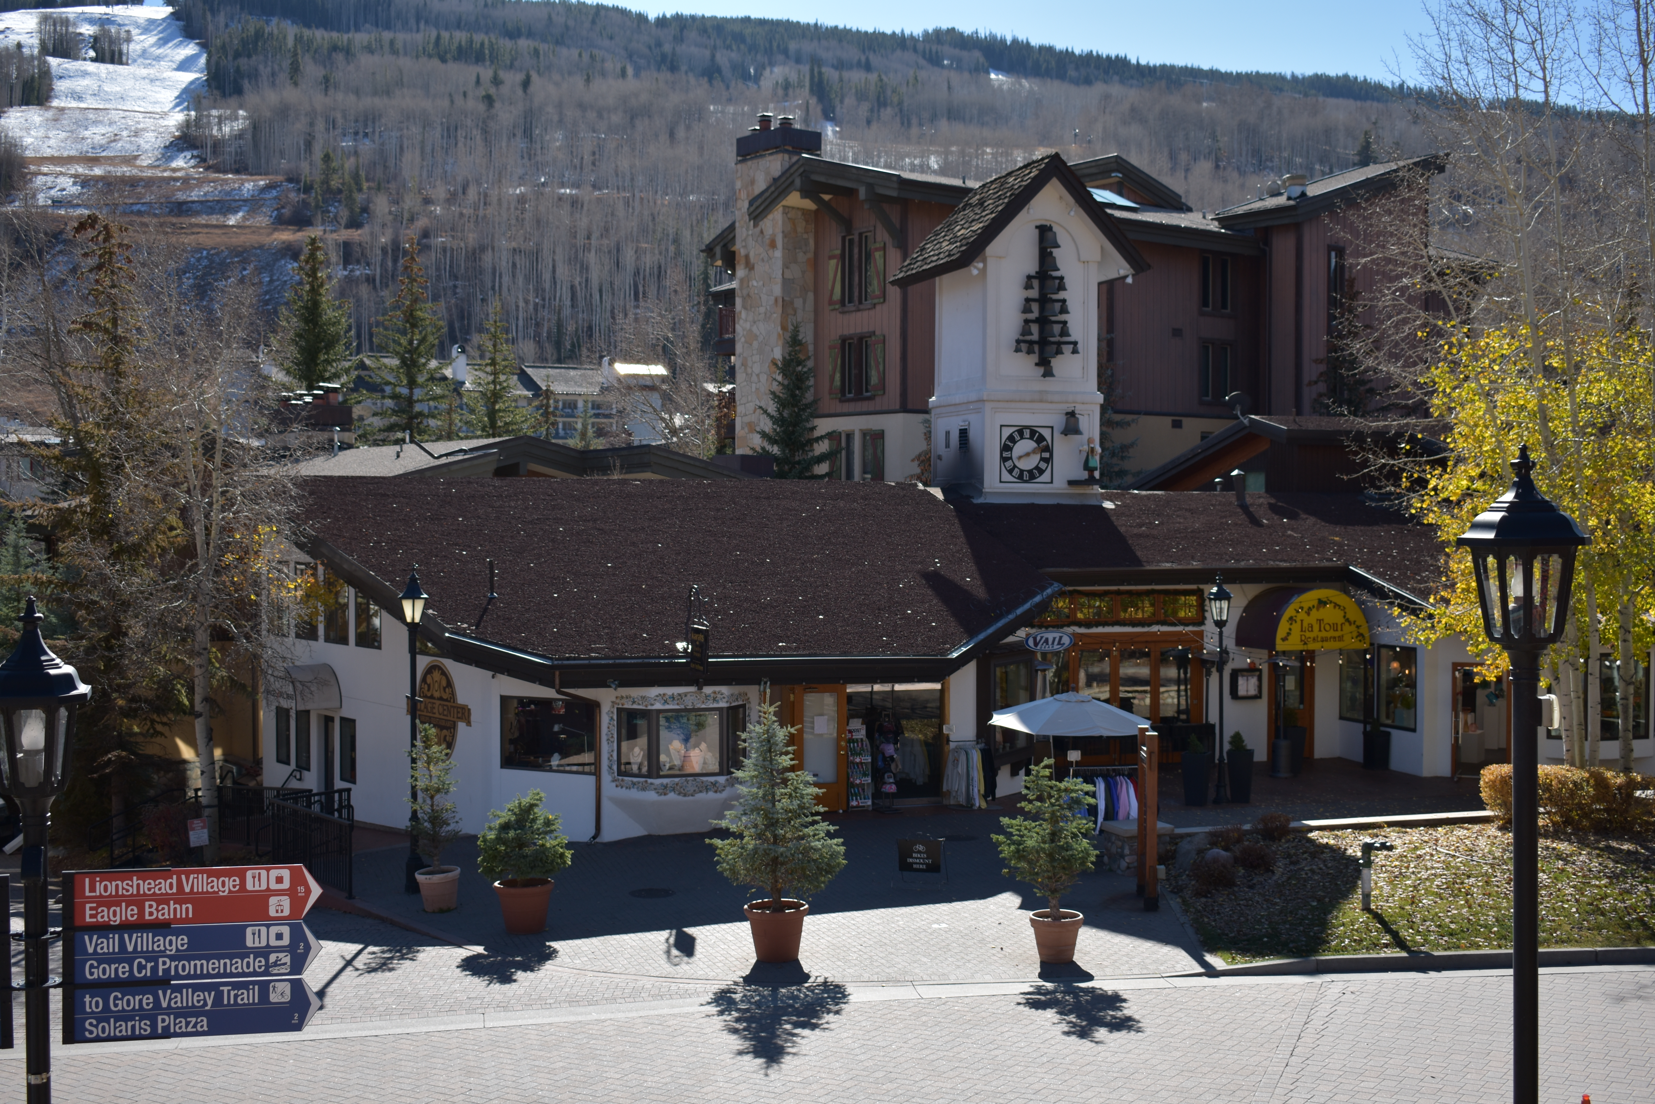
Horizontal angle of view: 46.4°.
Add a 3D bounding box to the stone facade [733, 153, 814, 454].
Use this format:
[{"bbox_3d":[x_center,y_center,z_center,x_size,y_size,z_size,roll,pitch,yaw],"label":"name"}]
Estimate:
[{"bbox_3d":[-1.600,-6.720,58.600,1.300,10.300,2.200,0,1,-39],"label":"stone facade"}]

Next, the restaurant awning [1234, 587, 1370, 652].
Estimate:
[{"bbox_3d":[9.552,1.340,38.965,2.043,1.281,1.650,0,1,-13],"label":"restaurant awning"}]

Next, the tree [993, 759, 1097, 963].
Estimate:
[{"bbox_3d":[2.561,3.611,22.719,1.209,2.360,1.209,0,1,0],"label":"tree"}]

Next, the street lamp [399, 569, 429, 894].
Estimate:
[{"bbox_3d":[-5.750,2.490,26.850,0.410,4.510,0.410,0,0,0],"label":"street lamp"}]

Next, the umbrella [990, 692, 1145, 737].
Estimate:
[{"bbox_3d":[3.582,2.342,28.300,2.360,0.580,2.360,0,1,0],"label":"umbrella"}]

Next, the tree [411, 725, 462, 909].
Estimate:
[{"bbox_3d":[-5.200,3.520,25.600,0.710,2.520,0.710,0,0,0],"label":"tree"}]

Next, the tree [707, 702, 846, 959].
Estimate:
[{"bbox_3d":[-0.589,3.268,22.915,1.581,3.105,1.581,0,1,0],"label":"tree"}]

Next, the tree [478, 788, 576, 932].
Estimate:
[{"bbox_3d":[-3.790,3.890,24.250,1.180,1.830,1.150,0,0,0],"label":"tree"}]

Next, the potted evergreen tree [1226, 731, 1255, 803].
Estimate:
[{"bbox_3d":[7.490,3.890,35.000,0.510,1.310,0.510,0,0,-6],"label":"potted evergreen tree"}]

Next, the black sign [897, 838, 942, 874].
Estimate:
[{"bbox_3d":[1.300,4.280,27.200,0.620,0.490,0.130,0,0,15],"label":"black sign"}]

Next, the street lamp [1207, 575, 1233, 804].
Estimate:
[{"bbox_3d":[7.009,2.422,34.332,0.465,4.070,0.465,0,1,-14],"label":"street lamp"}]

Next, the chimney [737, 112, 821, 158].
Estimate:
[{"bbox_3d":[-1.466,-12.577,58.333,1.475,1.230,2.265,-1,2,-38],"label":"chimney"}]

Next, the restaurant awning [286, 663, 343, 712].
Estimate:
[{"bbox_3d":[-10.580,2.680,38.850,0.950,0.920,1.850,0,1,-34],"label":"restaurant awning"}]

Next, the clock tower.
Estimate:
[{"bbox_3d":[3.949,-4.559,40.948,3.929,6.946,4.524,0,1,-18],"label":"clock tower"}]

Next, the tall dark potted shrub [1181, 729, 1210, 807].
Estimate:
[{"bbox_3d":[6.536,3.808,34.222,0.460,1.315,0.460,0,1,-14],"label":"tall dark potted shrub"}]

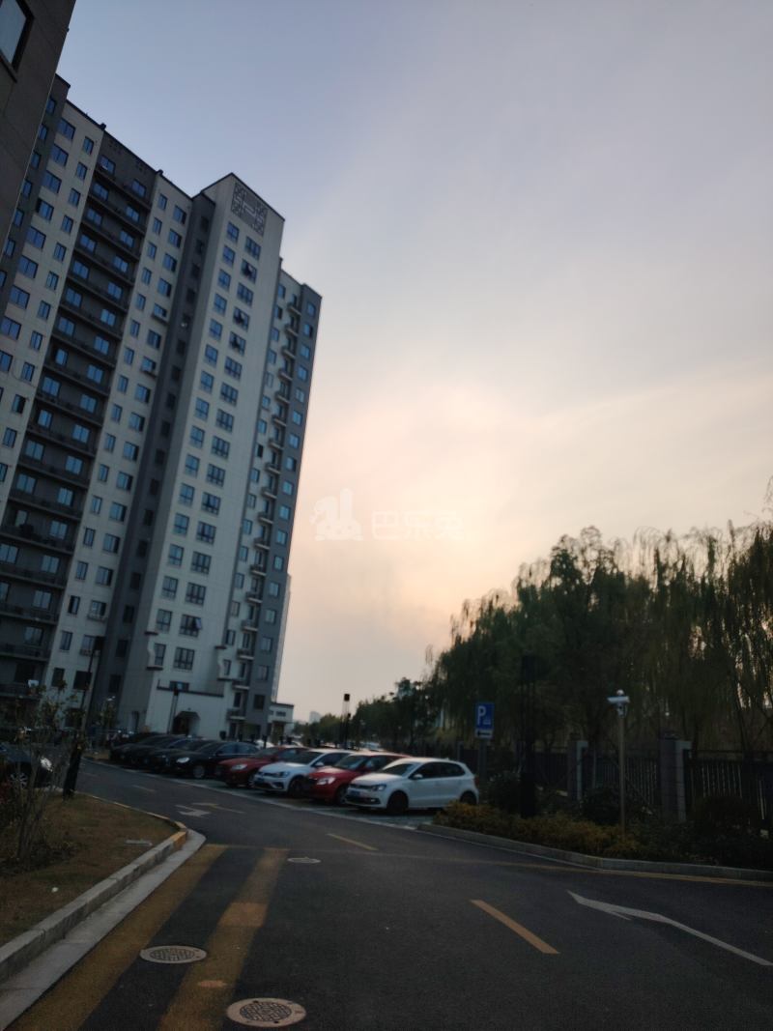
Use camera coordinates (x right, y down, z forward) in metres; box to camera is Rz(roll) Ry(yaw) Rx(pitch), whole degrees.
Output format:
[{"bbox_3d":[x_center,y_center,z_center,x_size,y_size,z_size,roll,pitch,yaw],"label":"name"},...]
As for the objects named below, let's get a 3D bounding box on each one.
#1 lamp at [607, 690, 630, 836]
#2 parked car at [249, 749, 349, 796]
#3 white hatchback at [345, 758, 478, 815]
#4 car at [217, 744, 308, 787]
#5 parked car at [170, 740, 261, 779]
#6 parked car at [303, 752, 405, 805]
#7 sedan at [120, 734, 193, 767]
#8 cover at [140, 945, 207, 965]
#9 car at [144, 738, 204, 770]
[{"bbox_3d":[4.098,4.466,12.538,0.420,2.775,0.240,5,-19,0],"label":"lamp"},{"bbox_3d":[-2.300,8.645,24.103,4.260,1.470,1.800,18,-23,-34],"label":"parked car"},{"bbox_3d":[0.753,7.609,20.149,3.980,1.460,1.690,18,-23,-34],"label":"white hatchback"},{"bbox_3d":[-4.027,9.292,26.474,4.450,1.480,1.790,18,-23,-34],"label":"car"},{"bbox_3d":[-6.616,10.106,29.456,4.650,1.470,1.800,16,-22,-31],"label":"parked car"},{"bbox_3d":[-0.722,8.130,22.151,4.350,1.550,1.790,18,-23,-34],"label":"parked car"},{"bbox_3d":[-10.174,11.335,34.014,4.700,1.480,1.810,15,-22,-28],"label":"sedan"},{"bbox_3d":[-1.432,2.974,4.800,0.450,0.040,0.450,5,-19,0],"label":"cover"},{"bbox_3d":[-8.370,10.718,31.737,4.650,1.480,1.800,16,-22,-29],"label":"car"}]

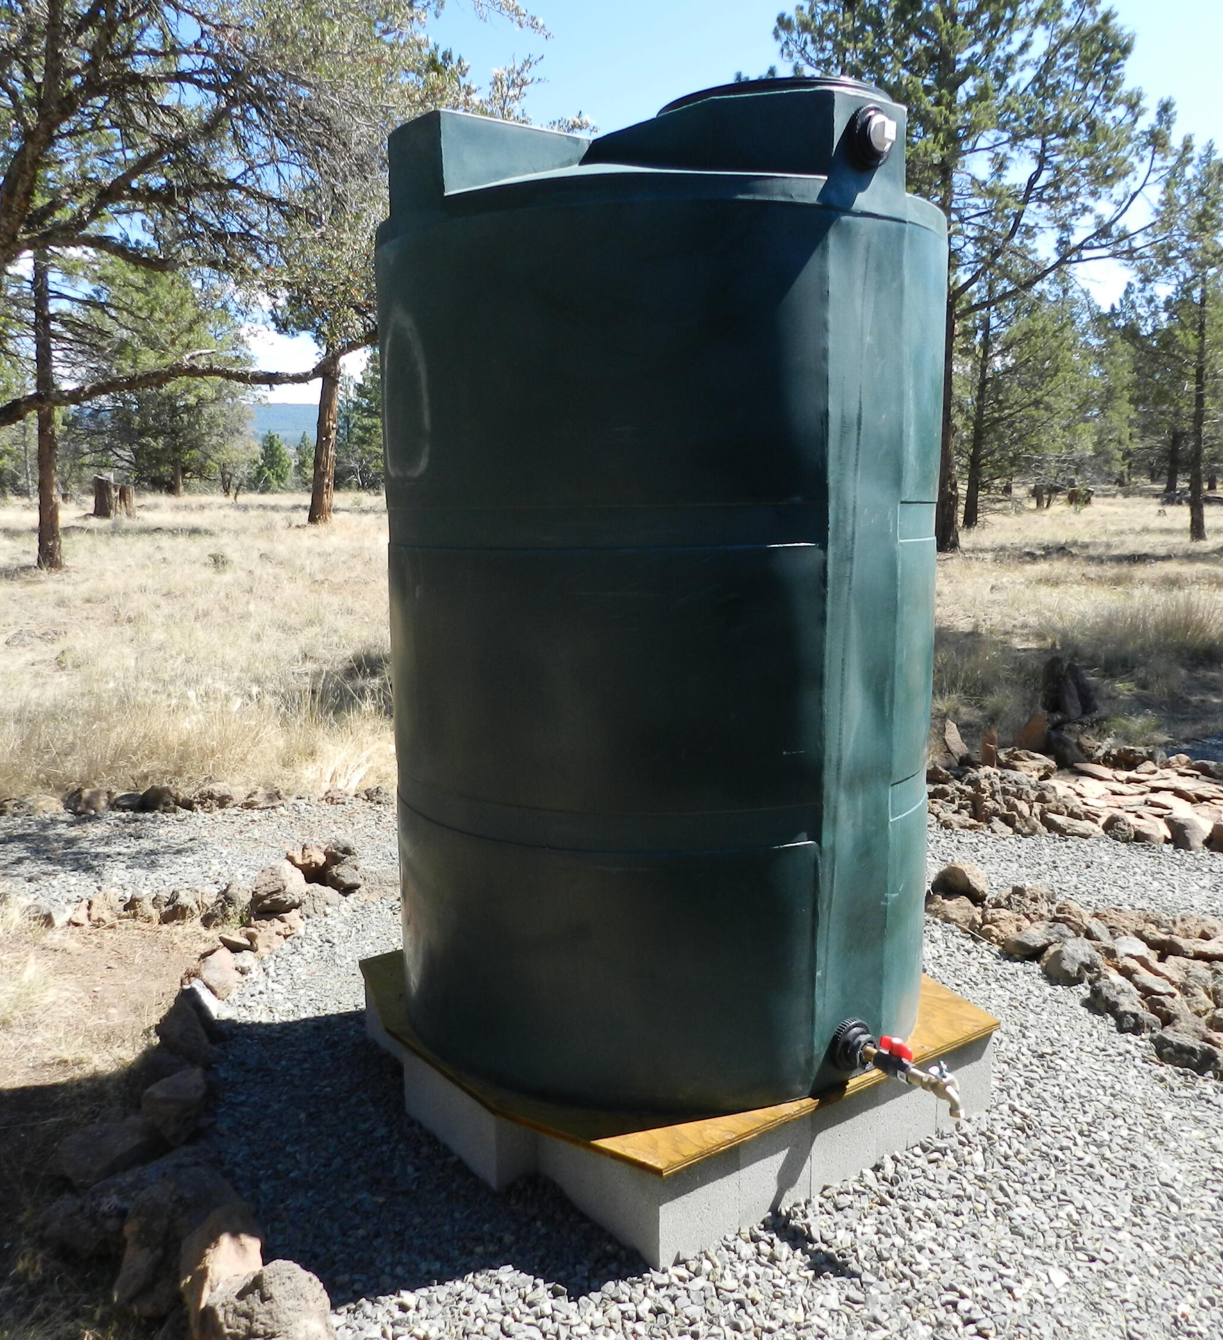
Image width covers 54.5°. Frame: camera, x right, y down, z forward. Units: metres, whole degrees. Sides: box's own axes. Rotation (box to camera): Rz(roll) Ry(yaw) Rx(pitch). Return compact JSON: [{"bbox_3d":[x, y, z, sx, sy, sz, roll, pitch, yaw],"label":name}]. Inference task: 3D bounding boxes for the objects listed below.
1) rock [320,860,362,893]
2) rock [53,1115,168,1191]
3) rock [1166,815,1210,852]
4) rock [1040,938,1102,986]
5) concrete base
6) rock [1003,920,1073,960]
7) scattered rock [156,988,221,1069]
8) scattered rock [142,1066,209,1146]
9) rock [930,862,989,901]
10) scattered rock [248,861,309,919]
[{"bbox_3d":[-0.960,0.739,4.232,0.150,0.106,0.128,-2,10,-13],"label":"rock"},{"bbox_3d":[-1.071,1.034,2.551,0.235,0.110,0.140,-6,11,-34],"label":"rock"},{"bbox_3d":[2.307,0.653,4.752,0.150,0.140,0.140,4,10,25],"label":"rock"},{"bbox_3d":[1.366,0.870,3.534,0.174,0.118,0.148,4,10,22],"label":"rock"},{"bbox_3d":[0.123,0.886,2.902,1.181,0.197,1.186,-6,10,-36],"label":"concrete base"},{"bbox_3d":[1.327,0.843,3.698,0.210,0.110,0.140,-1,9,-5],"label":"rock"},{"bbox_3d":[-1.068,0.906,2.994,0.166,0.156,0.181,-2,8,-10],"label":"scattered rock"},{"bbox_3d":[-0.980,0.979,2.668,0.140,0.167,0.119,-4,10,-21],"label":"scattered rock"},{"bbox_3d":[1.222,0.743,4.174,0.202,0.117,0.162,3,10,17],"label":"rock"},{"bbox_3d":[-1.119,0.739,3.990,0.211,0.176,0.181,-2,8,-15],"label":"scattered rock"}]

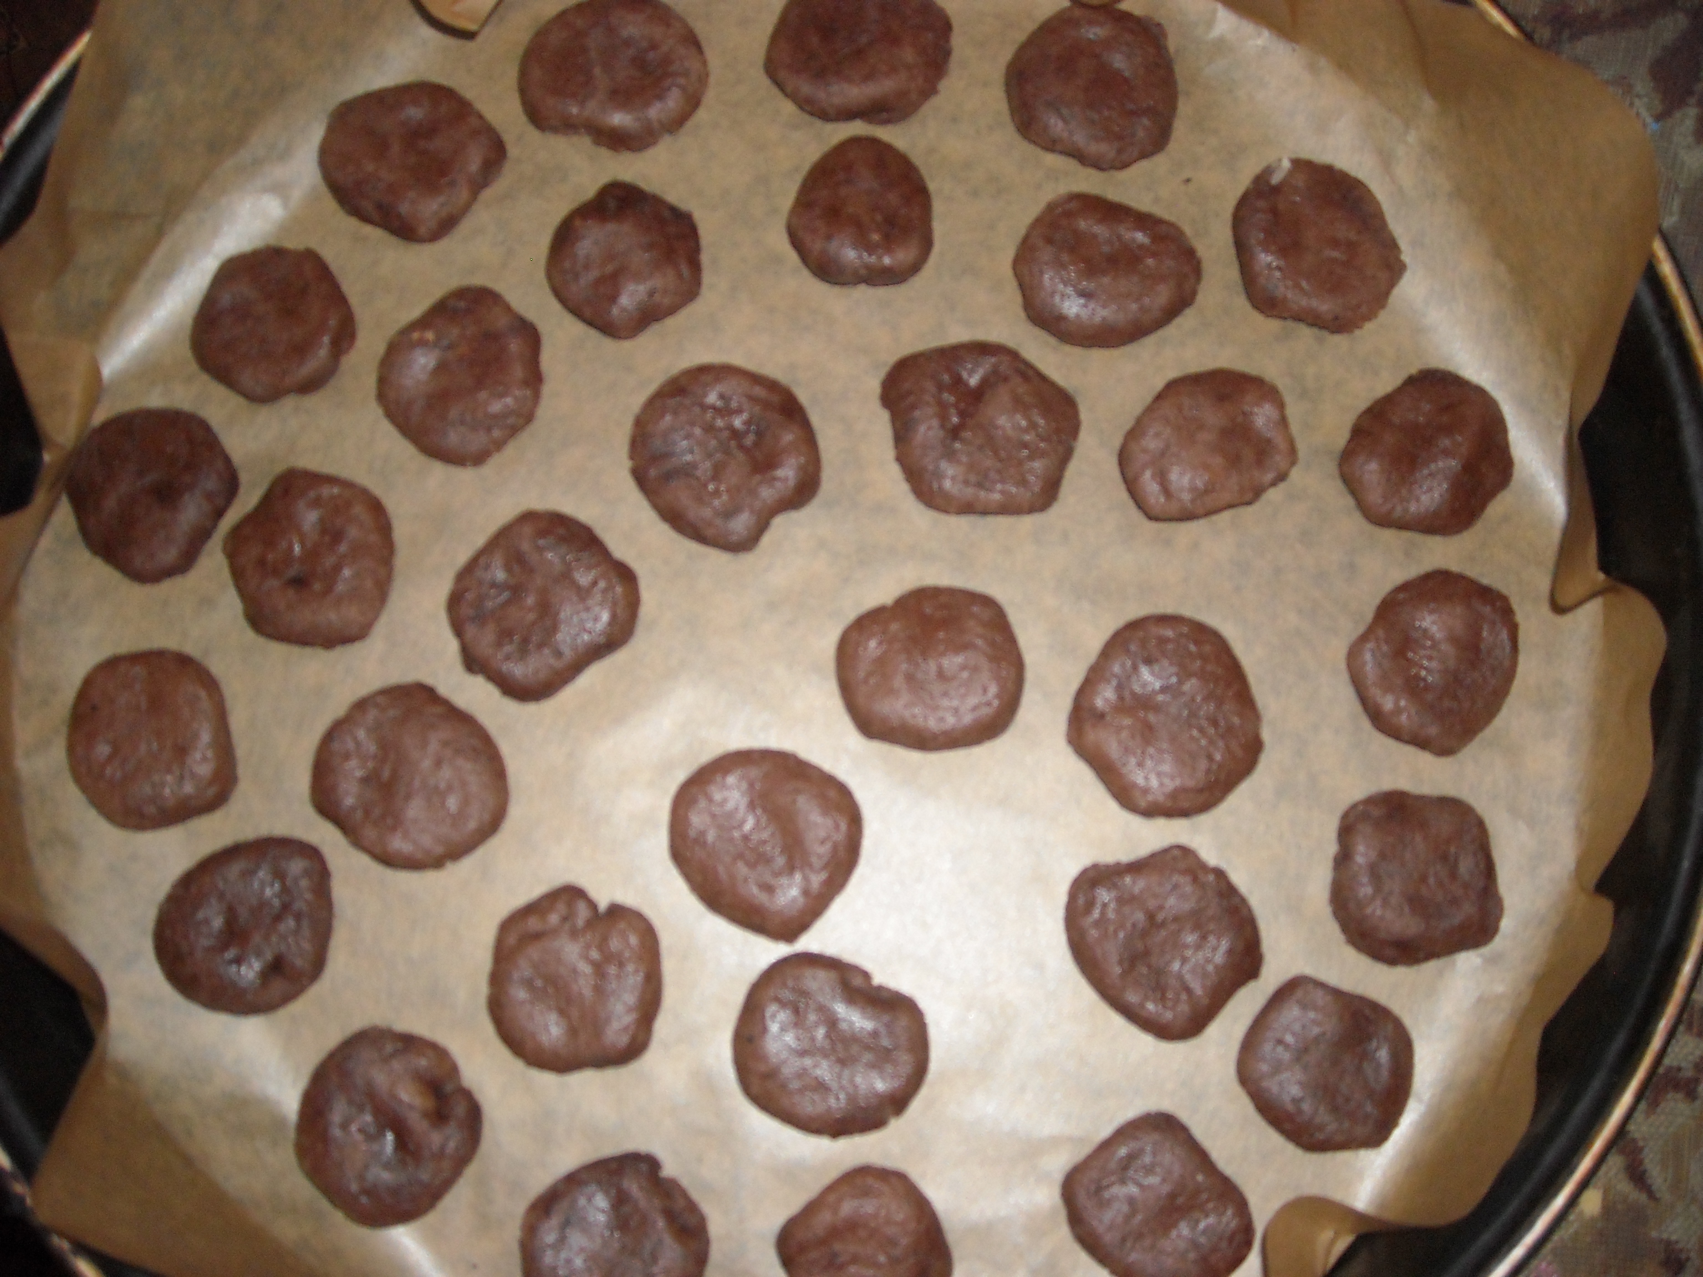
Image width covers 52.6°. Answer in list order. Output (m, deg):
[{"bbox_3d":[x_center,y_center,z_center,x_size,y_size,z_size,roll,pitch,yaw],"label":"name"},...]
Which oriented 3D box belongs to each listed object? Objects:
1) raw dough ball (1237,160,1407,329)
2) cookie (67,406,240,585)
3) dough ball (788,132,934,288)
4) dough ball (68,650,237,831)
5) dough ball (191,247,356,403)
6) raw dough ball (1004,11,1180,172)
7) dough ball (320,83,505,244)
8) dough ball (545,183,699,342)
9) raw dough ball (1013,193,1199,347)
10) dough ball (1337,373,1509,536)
[{"bbox_3d":[0.102,-0.086,0.378,0.037,0.013,0.039,0,80,1],"label":"raw dough ball"},{"bbox_3d":[-0.151,-0.031,0.373,0.036,0.013,0.039,0,80,1],"label":"cookie"},{"bbox_3d":[0.002,-0.095,0.381,0.032,0.013,0.033,0,80,1],"label":"dough ball"},{"bbox_3d":[-0.147,0.021,0.363,0.034,0.013,0.038,0,80,1],"label":"dough ball"},{"bbox_3d":[-0.127,-0.069,0.379,0.035,0.013,0.035,0,80,1],"label":"dough ball"},{"bbox_3d":[0.053,-0.123,0.385,0.038,0.013,0.037,0,80,1],"label":"raw dough ball"},{"bbox_3d":[-0.098,-0.106,0.385,0.041,0.013,0.036,0,80,1],"label":"dough ball"},{"bbox_3d":[-0.050,-0.084,0.380,0.034,0.013,0.035,0,80,1],"label":"dough ball"},{"bbox_3d":[0.056,-0.081,0.378,0.041,0.013,0.034,0,80,1],"label":"raw dough ball"},{"bbox_3d":[0.123,-0.040,0.369,0.036,0.013,0.036,0,80,1],"label":"dough ball"}]

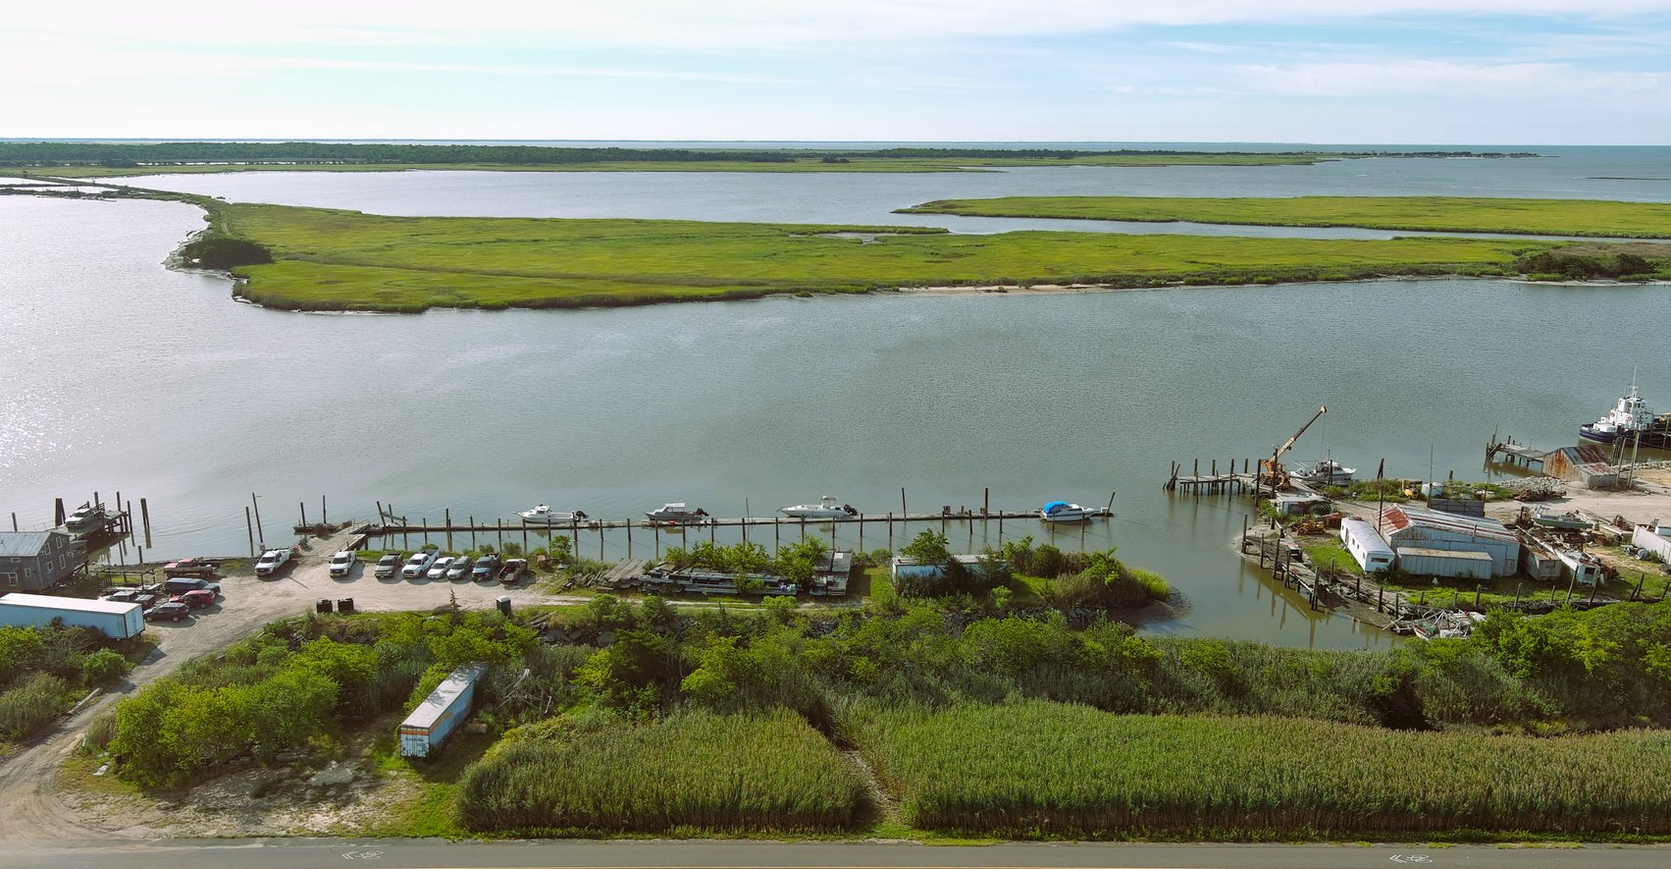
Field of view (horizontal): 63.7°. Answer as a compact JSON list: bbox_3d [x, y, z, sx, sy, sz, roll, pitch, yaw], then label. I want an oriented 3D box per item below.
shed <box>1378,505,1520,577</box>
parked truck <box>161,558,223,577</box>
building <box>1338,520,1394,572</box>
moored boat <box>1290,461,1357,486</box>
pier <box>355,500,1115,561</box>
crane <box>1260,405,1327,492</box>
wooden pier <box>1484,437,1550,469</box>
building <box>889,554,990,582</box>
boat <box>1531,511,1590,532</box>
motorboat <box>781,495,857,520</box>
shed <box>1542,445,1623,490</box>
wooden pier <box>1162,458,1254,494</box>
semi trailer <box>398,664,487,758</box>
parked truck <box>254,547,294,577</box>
[{"bbox_3d":[74.789,12.744,165.458,14.600,5.300,9.200,3,13,12],"label":"shed"},{"bbox_3d":[-75.267,15.556,157.681,5.850,1.850,2.000,-1,13,-4],"label":"parked truck"},{"bbox_3d":[66.772,13.921,169.644,2.851,2.614,15.586,2,13,9],"label":"building"},{"bbox_3d":[76.053,5.923,210.716,10.000,3.800,3.200,3,13,13],"label":"moored boat"},{"bbox_3d":[-12.550,11.246,185.331,105.135,3.700,7.500,-1,12,-5],"label":"pier"},{"bbox_3d":[67.605,1.775,198.672,9.200,12.310,3.000,0,12,0],"label":"crane"},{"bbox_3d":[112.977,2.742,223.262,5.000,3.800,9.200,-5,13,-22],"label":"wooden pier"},{"bbox_3d":[13.084,15.906,155.813,12.400,2.750,2.600,-1,13,-4],"label":"building"},{"bbox_3d":[98.184,11.572,182.325,7.700,1.900,2.400,3,13,14],"label":"boat"},{"bbox_3d":[-2.325,10.258,190.410,10.900,2.900,3.100,0,12,0],"label":"motorboat"},{"bbox_3d":[115.552,4.770,208.359,5.000,4.804,10.265,-2,13,-10],"label":"shed"},{"bbox_3d":[56.679,6.495,204.223,13.200,4.200,3.700,-2,13,-12],"label":"wooden pier"},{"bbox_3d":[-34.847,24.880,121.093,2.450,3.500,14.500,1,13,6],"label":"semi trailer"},{"bbox_3d":[-68.317,15.315,163.719,2.050,1.930,5.950,-1,12,-3],"label":"parked truck"}]

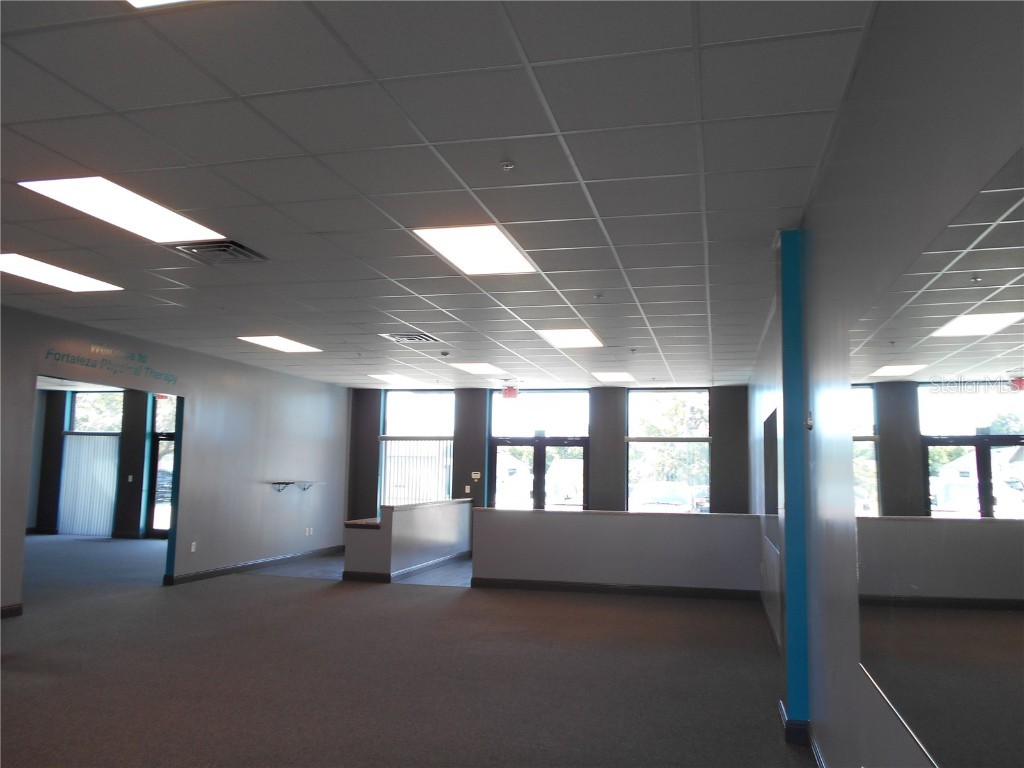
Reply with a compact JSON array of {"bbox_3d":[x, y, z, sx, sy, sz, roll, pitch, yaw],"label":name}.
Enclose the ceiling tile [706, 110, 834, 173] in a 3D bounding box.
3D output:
[{"bbox_3d":[1.150,-1.106,3.522,0.521,0.020,0.584,0,-6,15],"label":"ceiling tile"}]

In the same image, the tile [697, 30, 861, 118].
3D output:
[{"bbox_3d":[0.982,-1.162,2.913,0.536,0.020,0.610,0,-6,15],"label":"tile"}]

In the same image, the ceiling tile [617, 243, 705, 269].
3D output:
[{"bbox_3d":[1.044,-0.895,5.364,0.600,0.020,0.595,0,-6,15],"label":"ceiling tile"}]

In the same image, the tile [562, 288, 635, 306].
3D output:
[{"bbox_3d":[0.759,-0.758,6.681,0.605,0.020,0.605,0,-6,15],"label":"tile"}]

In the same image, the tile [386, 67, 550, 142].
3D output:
[{"bbox_3d":[-0.161,-1.158,3.217,0.610,0.020,0.610,0,-6,15],"label":"tile"}]

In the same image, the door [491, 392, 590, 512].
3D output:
[{"bbox_3d":[0.483,1.609,14.160,1.880,3.040,0.120,0,-6,15],"label":"door"}]

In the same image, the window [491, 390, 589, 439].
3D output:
[{"bbox_3d":[0.520,0.567,14.416,1.911,0.911,0.100,0,-6,15],"label":"window"}]

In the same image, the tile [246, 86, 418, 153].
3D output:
[{"bbox_3d":[-0.750,-1.155,3.371,0.605,0.020,0.605,0,-6,15],"label":"tile"}]

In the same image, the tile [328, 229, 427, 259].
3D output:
[{"bbox_3d":[-0.891,-0.959,5.263,0.600,0.020,0.595,0,-6,15],"label":"tile"}]

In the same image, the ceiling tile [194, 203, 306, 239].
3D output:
[{"bbox_3d":[-1.638,-1.024,4.846,0.600,0.020,0.595,0,-6,15],"label":"ceiling tile"}]

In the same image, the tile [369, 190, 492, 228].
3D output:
[{"bbox_3d":[-0.449,-1.029,4.557,0.595,0.020,0.584,0,-6,15],"label":"tile"}]

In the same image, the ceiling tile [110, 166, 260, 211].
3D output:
[{"bbox_3d":[-1.791,-1.089,4.286,0.595,0.020,0.584,0,-6,15],"label":"ceiling tile"}]

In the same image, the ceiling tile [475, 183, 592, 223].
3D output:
[{"bbox_3d":[0.146,-1.032,4.403,0.595,0.020,0.584,0,-6,15],"label":"ceiling tile"}]

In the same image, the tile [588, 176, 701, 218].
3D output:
[{"bbox_3d":[0.736,-1.027,4.214,0.605,0.020,0.605,0,-6,15],"label":"tile"}]

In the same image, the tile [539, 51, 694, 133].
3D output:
[{"bbox_3d":[0.430,-1.160,3.059,0.605,0.020,0.605,0,-6,15],"label":"tile"}]

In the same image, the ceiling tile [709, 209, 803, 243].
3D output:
[{"bbox_3d":[1.450,-0.966,4.670,0.536,0.020,0.610,0,-6,15],"label":"ceiling tile"}]

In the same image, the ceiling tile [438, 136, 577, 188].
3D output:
[{"bbox_3d":[-0.005,-1.099,3.822,0.595,0.020,0.584,0,-6,15],"label":"ceiling tile"}]

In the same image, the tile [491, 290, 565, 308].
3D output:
[{"bbox_3d":[0.170,-0.756,6.837,0.605,0.020,0.605,0,-6,15],"label":"tile"}]

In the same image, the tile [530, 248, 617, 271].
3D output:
[{"bbox_3d":[0.449,-0.899,5.565,0.595,0.020,0.584,0,-6,15],"label":"tile"}]

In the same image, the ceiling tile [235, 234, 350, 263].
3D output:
[{"bbox_3d":[-1.485,-0.958,5.421,0.600,0.020,0.595,0,-6,15],"label":"ceiling tile"}]

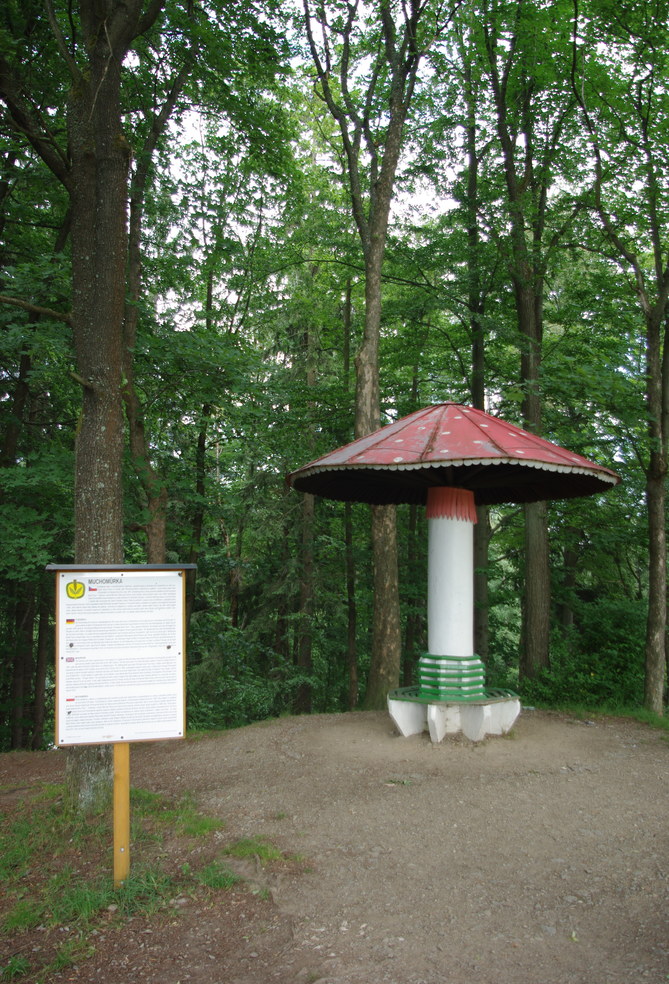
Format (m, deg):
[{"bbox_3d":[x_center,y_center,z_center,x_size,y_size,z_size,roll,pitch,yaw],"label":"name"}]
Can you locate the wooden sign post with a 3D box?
[{"bbox_3d":[-1.096,1.213,3.980,0.770,1.649,0.220,1,-6,-12],"label":"wooden sign post"}]

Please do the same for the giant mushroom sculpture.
[{"bbox_3d":[1.343,0.820,8.562,3.811,3.729,3.811,0,-6,0],"label":"giant mushroom sculpture"}]

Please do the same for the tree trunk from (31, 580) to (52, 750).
[{"bbox_3d":[-5.174,3.035,13.247,0.190,2.926,0.190,0,-6,0],"label":"tree trunk"}]

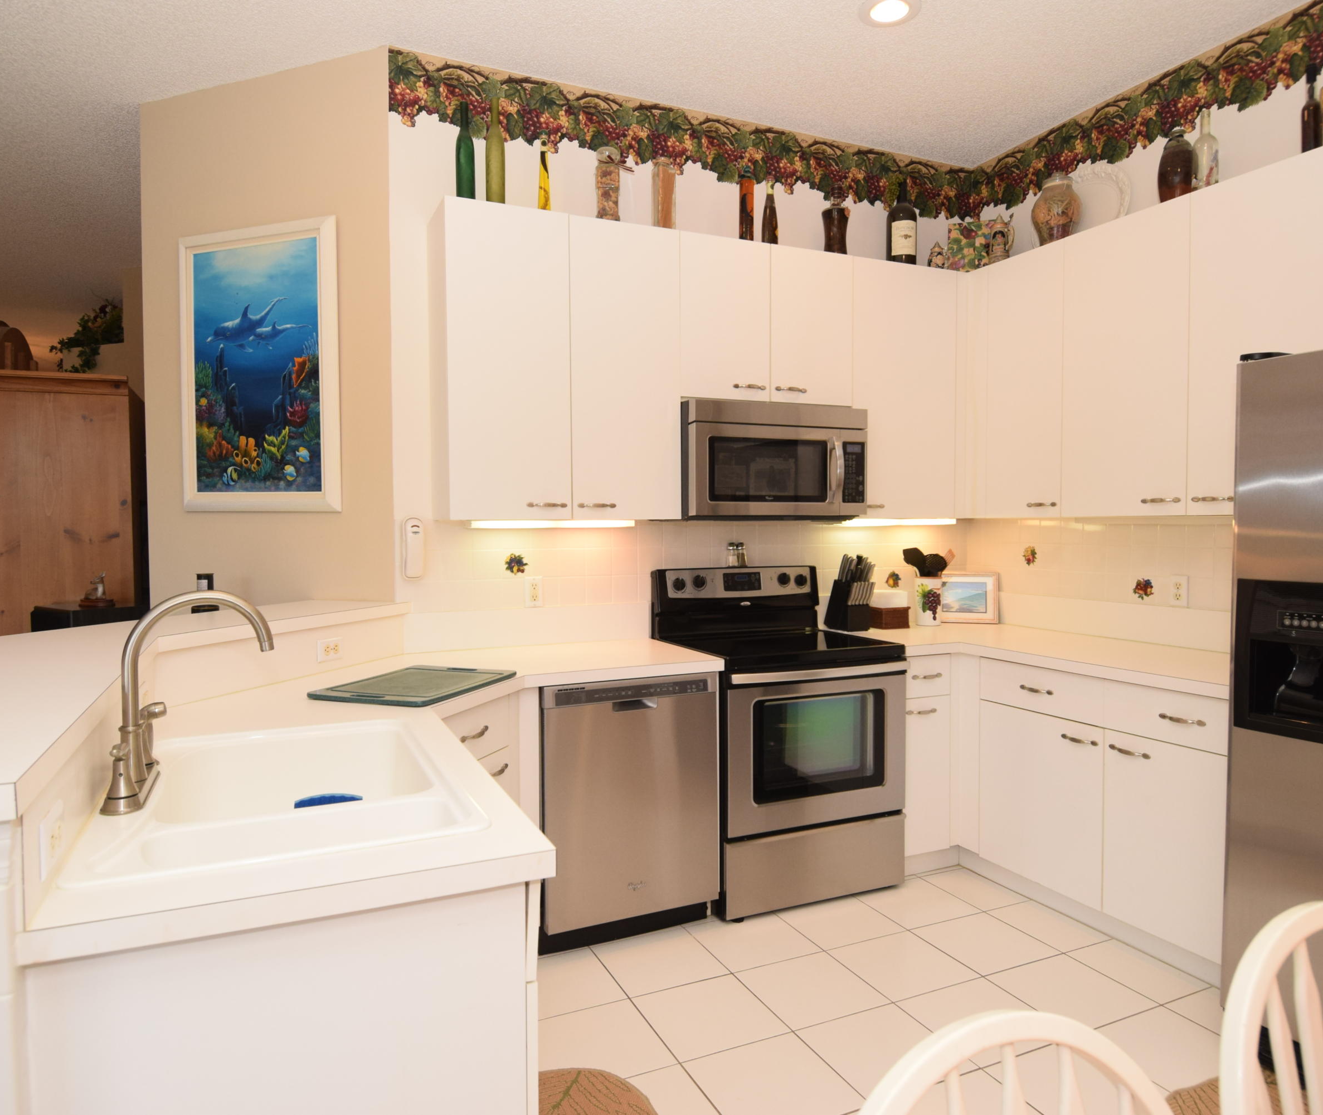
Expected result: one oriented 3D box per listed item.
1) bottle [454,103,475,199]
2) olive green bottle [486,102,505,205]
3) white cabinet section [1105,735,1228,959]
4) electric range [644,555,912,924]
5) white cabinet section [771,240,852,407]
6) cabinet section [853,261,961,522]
[{"bbox_3d":[-0.656,-1.343,2.804,0.063,0.360,0.063,-1,2,-24],"label":"bottle"},{"bbox_3d":[-0.565,-1.363,2.844,0.066,0.394,0.066,-1,2,-24],"label":"olive green bottle"},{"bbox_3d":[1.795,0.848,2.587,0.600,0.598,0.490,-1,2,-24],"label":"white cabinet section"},{"bbox_3d":[0.441,0.649,3.202,0.758,1.188,0.665,-1,2,-24],"label":"electric range"},{"bbox_3d":[0.529,-0.901,3.414,0.382,0.598,0.312,-1,2,-24],"label":"white cabinet section"},{"bbox_3d":[0.951,-0.685,3.608,0.541,1.046,0.312,-1,2,-24],"label":"cabinet section"}]

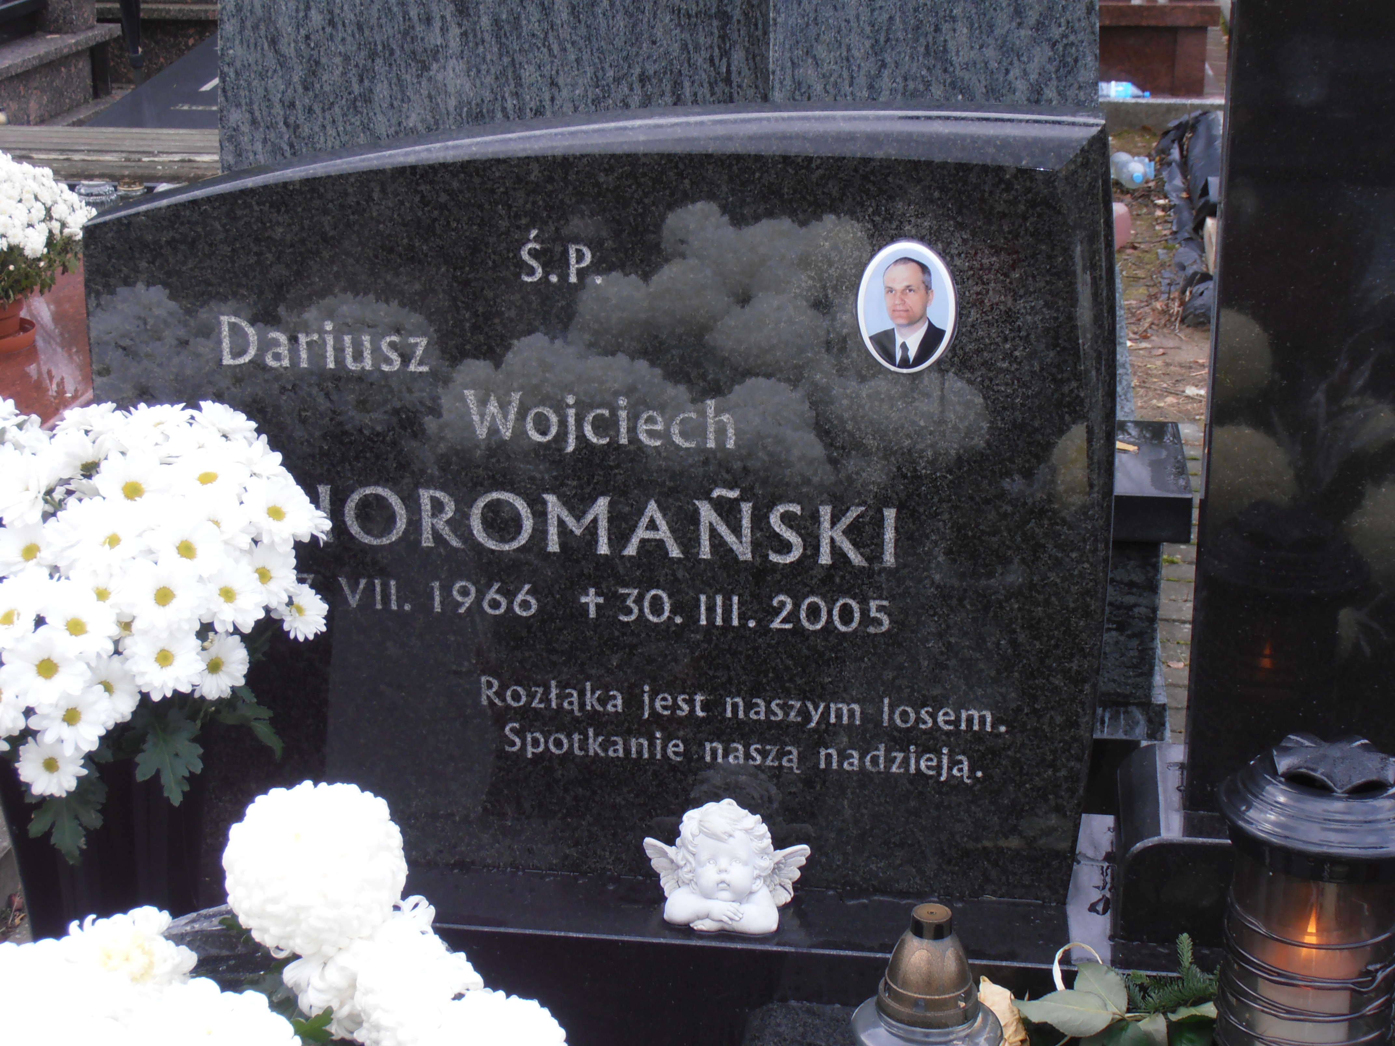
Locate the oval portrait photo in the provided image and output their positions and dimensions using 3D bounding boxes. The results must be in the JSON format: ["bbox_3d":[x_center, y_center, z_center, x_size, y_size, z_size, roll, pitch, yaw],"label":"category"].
[{"bbox_3d":[0.188,-0.194,2.501,0.090,0.120,0.011,2,18,8],"label":"oval portrait photo"}]

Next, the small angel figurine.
[{"bbox_3d":[0.023,0.317,2.627,0.160,0.108,0.090,3,18,8],"label":"small angel figurine"}]

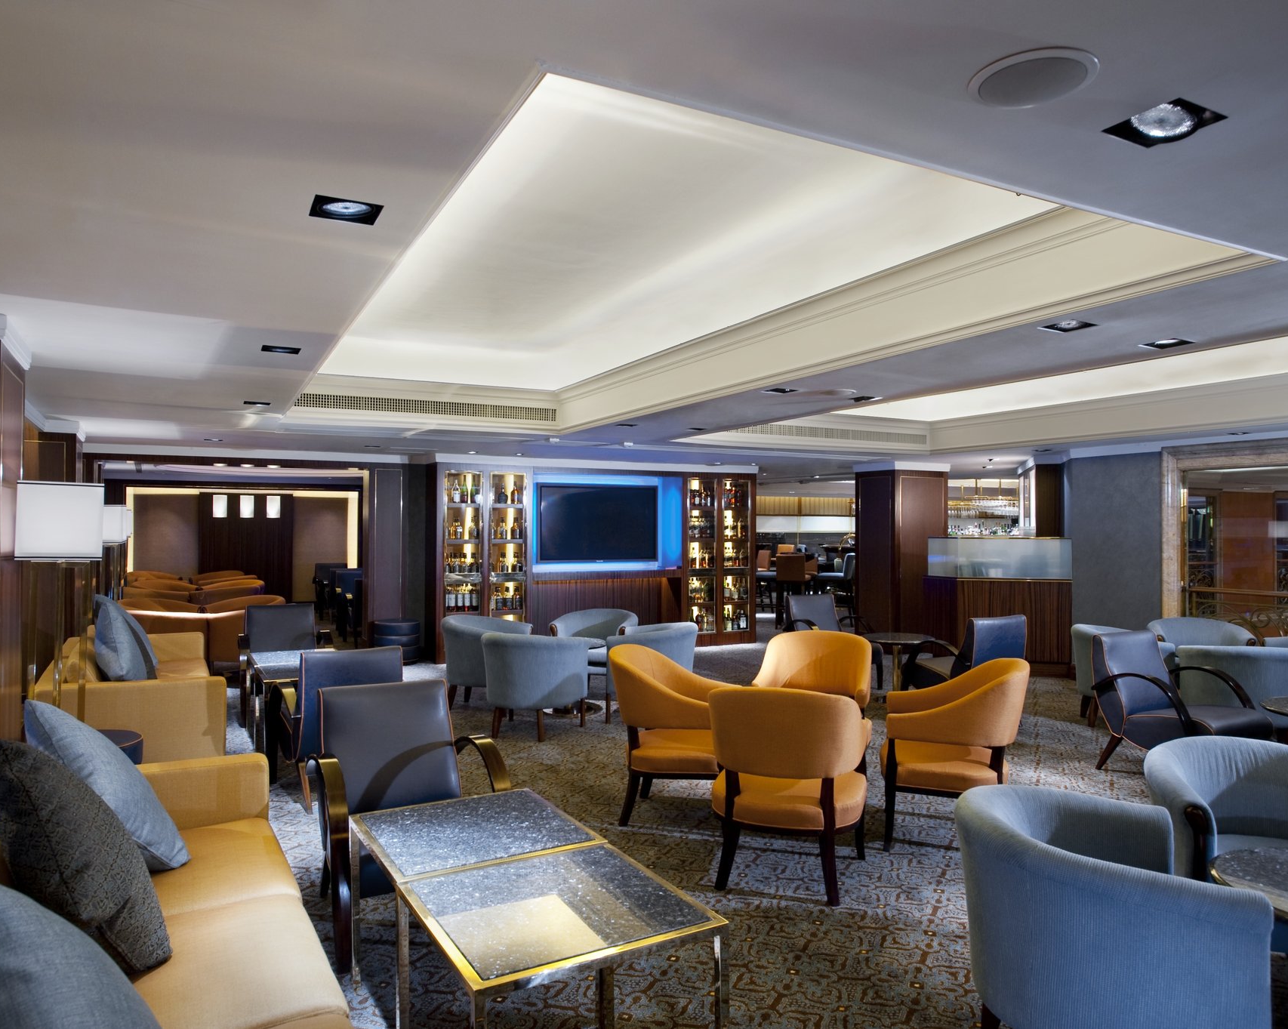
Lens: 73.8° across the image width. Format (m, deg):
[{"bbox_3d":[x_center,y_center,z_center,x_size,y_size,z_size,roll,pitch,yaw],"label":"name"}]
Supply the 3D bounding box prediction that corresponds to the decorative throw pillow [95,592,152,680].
[{"bbox_3d":[-3.437,0.822,5.617,0.180,0.560,0.560,-19,9,-29],"label":"decorative throw pillow"}]

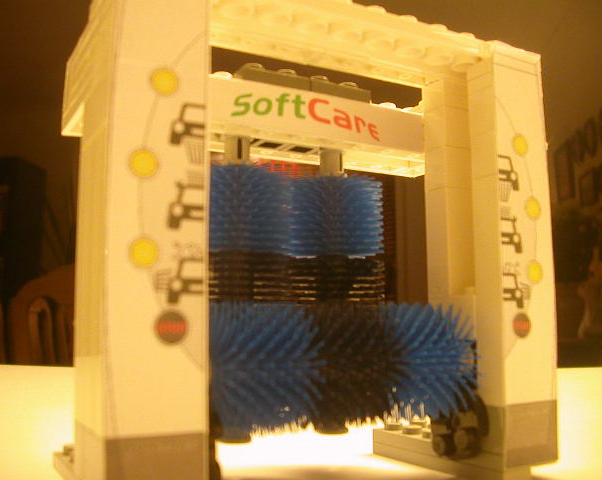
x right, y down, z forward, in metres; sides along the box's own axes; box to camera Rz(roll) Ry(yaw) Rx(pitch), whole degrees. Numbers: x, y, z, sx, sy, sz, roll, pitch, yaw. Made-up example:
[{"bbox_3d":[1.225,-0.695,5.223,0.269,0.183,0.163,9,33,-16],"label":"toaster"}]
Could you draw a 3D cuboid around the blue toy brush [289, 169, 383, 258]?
[{"bbox_3d":[0.008,-0.006,0.165,0.024,0.019,0.024,0,-7,0],"label":"blue toy brush"}]

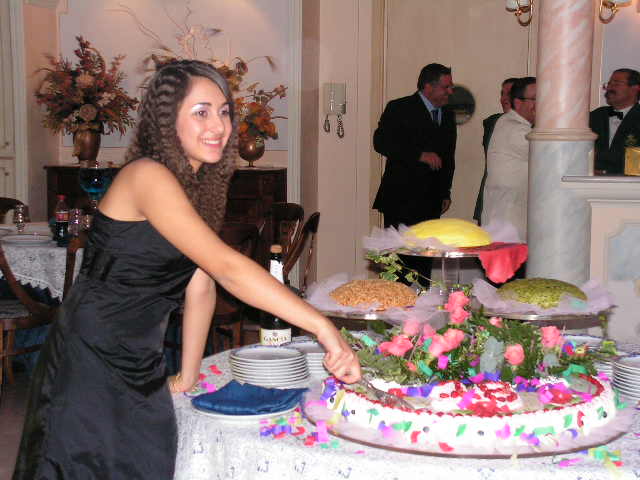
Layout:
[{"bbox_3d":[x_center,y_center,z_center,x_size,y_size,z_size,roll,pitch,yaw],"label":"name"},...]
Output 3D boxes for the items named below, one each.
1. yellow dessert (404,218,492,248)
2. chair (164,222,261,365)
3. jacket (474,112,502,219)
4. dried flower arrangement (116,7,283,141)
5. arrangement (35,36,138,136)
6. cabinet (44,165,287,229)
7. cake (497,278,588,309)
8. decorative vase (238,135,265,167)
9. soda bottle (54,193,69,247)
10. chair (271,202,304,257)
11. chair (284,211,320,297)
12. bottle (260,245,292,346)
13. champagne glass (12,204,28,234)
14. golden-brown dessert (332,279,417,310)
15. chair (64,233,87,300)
[{"bbox_3d":[0.329,-0.022,2.970,0.222,0.070,0.222,0,5,0],"label":"yellow dessert"},{"bbox_3d":[-0.642,0.358,5.817,0.470,0.900,0.520,-4,7,-37],"label":"chair"},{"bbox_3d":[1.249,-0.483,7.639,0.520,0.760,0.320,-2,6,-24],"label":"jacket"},{"bbox_3d":[-0.806,-1.129,7.927,1.150,0.930,0.550,1,6,0],"label":"dried flower arrangement"},{"bbox_3d":[-1.584,-1.048,7.900,0.700,0.660,0.600,0,5,0],"label":"arrangement"},{"bbox_3d":[-1.060,0.043,8.046,1.600,1.070,0.450,1,6,0],"label":"cabinet"},{"bbox_3d":[0.564,0.137,2.950,0.228,0.075,0.228,0,5,0],"label":"cake"},{"bbox_3d":[-0.465,-0.607,7.900,0.176,0.215,0.176,0,5,0],"label":"decorative vase"},{"bbox_3d":[-1.476,-0.111,6.650,0.080,0.297,0.080,0,5,0],"label":"soda bottle"},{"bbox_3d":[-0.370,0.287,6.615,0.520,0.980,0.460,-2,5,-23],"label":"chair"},{"bbox_3d":[-0.291,0.296,6.463,0.520,0.900,0.470,2,6,17],"label":"chair"},{"bbox_3d":[-0.121,0.173,3.230,0.088,0.320,0.088,0,5,0],"label":"bottle"},{"bbox_3d":[-1.677,-0.120,6.523,0.080,0.168,0.080,1,6,0],"label":"champagne glass"},{"bbox_3d":[0.136,0.138,2.950,0.222,0.075,0.222,0,5,0],"label":"golden-brown dessert"},{"bbox_3d":[-0.964,0.386,5.518,0.470,0.900,0.520,-2,6,-27],"label":"chair"}]

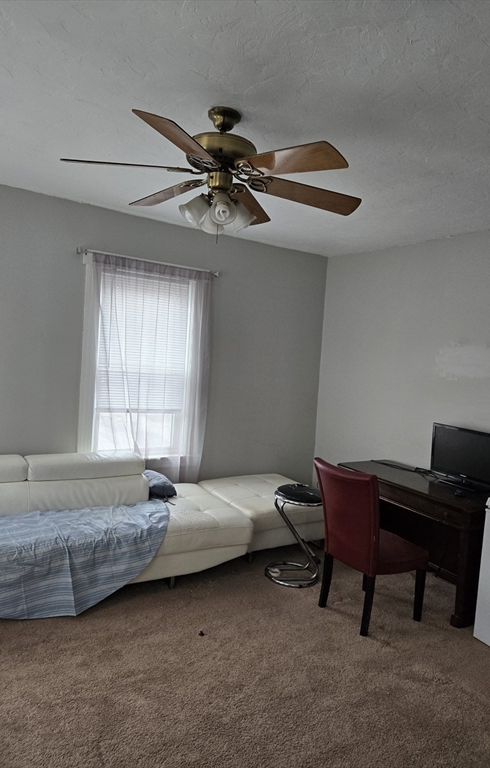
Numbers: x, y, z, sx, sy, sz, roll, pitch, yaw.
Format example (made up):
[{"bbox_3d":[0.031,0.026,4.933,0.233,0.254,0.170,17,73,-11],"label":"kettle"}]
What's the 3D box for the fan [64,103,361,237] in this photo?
[{"bbox_3d":[-0.114,-0.973,2.328,1.250,0.510,1.330,5,4,17],"label":"fan"}]

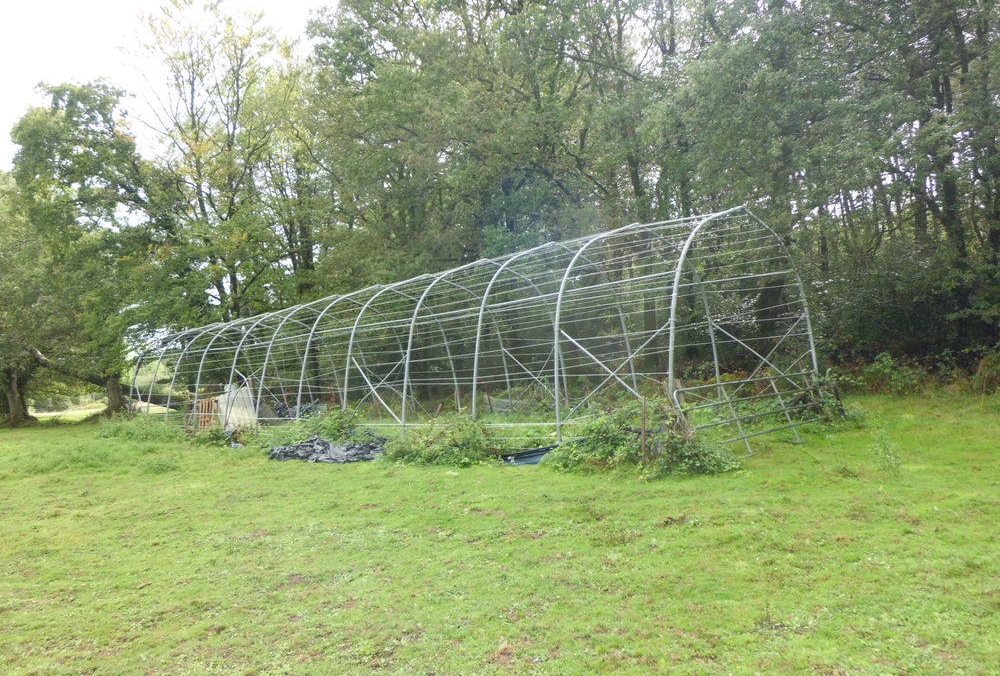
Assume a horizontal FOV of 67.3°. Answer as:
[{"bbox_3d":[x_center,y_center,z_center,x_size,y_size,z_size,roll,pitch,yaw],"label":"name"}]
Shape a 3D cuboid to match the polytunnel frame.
[{"bbox_3d":[-3.511,0.494,19.196,4.800,3.520,21.480,0,-4,-44],"label":"polytunnel frame"}]

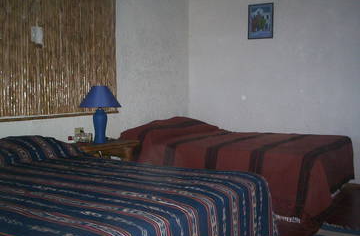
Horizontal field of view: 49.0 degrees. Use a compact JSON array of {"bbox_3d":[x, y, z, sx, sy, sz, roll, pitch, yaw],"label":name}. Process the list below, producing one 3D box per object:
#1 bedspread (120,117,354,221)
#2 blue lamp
[{"bbox_3d":[0.592,0.384,4.058,2.000,0.730,1.380,2,5,29],"label":"bedspread"},{"bbox_3d":[-0.688,-0.028,3.420,0.355,0.497,0.355,0,4,0],"label":"blue lamp"}]

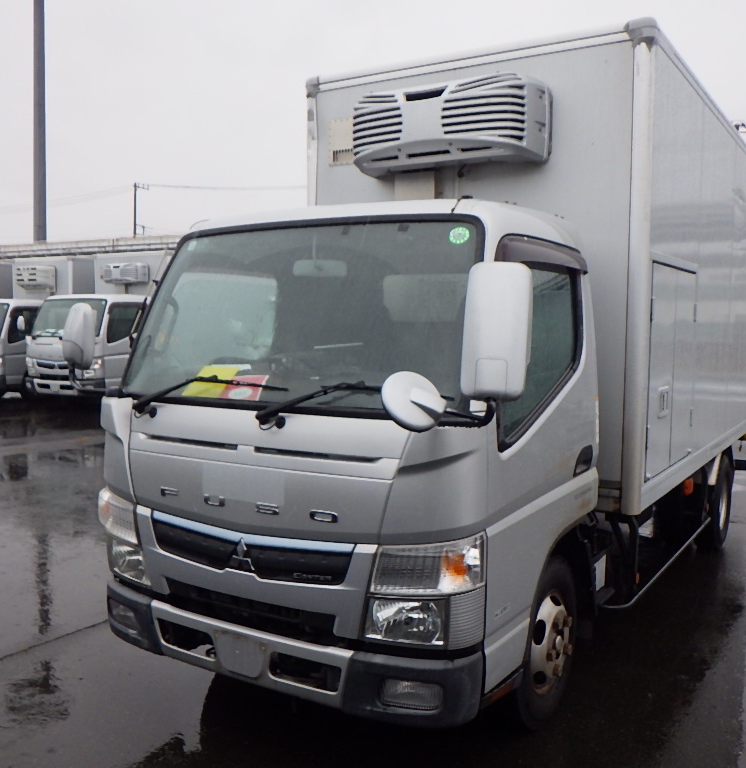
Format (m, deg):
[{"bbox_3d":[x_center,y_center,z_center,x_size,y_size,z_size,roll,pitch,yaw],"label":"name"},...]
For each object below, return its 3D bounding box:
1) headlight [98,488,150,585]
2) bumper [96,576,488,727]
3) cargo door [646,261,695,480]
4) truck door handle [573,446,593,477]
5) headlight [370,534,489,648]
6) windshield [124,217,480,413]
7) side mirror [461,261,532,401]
[{"bbox_3d":[-0.976,0.592,3.365,0.365,0.367,0.199,3,5,32],"label":"headlight"},{"bbox_3d":[-0.408,0.954,3.030,1.652,0.229,0.291,3,5,32],"label":"bumper"},{"bbox_3d":[1.532,-0.081,4.275,0.056,1.025,1.030,3,5,32],"label":"cargo door"},{"bbox_3d":[0.869,0.314,3.419,0.046,0.102,0.245,3,5,32],"label":"truck door handle"},{"bbox_3d":[0.170,0.649,2.658,0.365,0.367,0.199,3,5,32],"label":"headlight"},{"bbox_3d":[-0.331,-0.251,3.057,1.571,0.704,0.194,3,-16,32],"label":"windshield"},{"bbox_3d":[0.333,-0.151,2.201,0.184,0.362,0.092,2,4,24],"label":"side mirror"}]

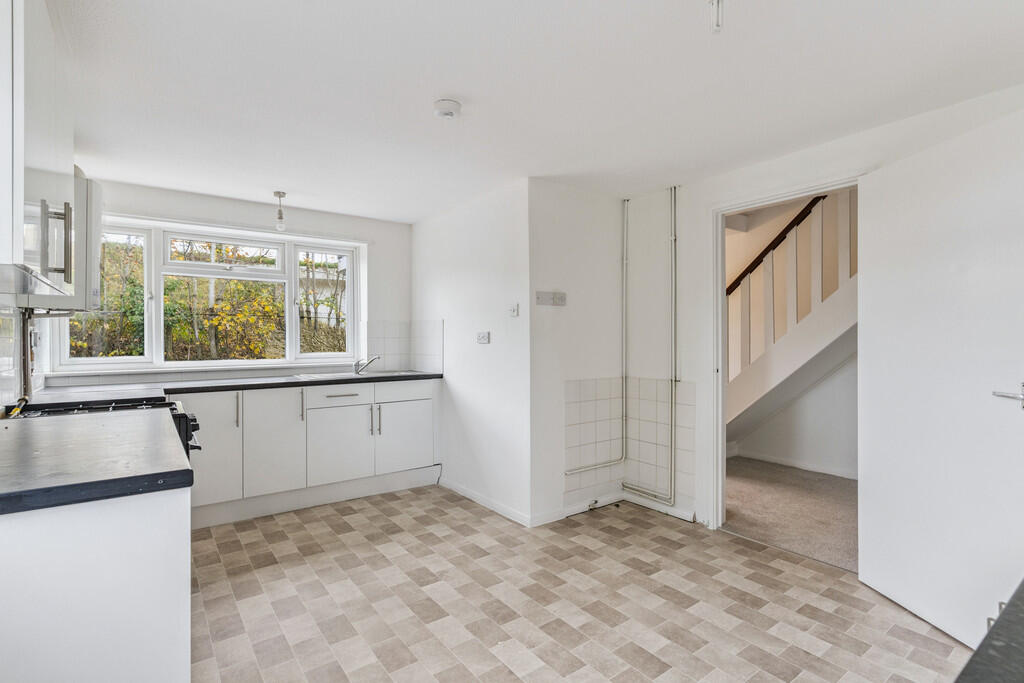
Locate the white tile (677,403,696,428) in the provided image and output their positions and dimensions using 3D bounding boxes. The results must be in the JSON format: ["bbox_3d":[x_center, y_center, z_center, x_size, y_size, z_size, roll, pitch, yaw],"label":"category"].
[{"bbox_3d":[1.157,0.495,3.216,0.010,0.150,0.150,0,0,-36],"label":"white tile"}]

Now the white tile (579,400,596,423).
[{"bbox_3d":[0.540,0.498,3.438,0.150,0.150,0.008,0,0,-37],"label":"white tile"}]

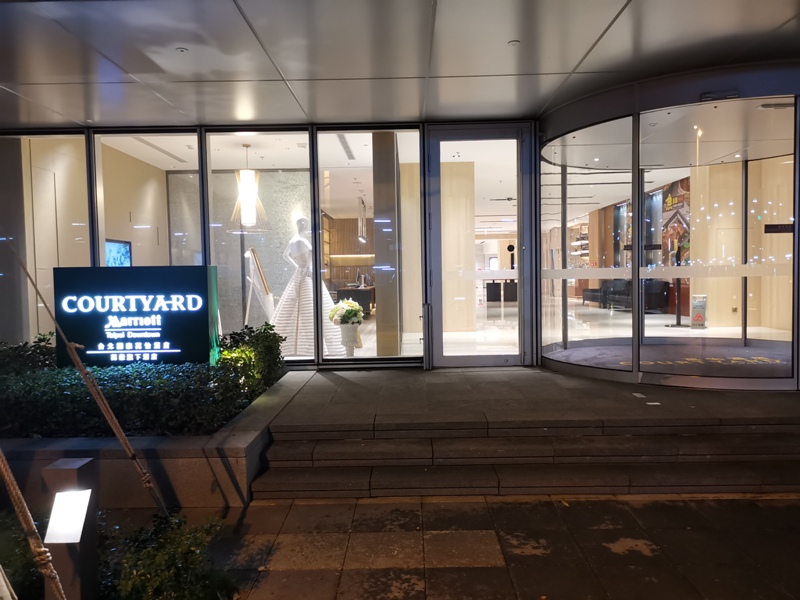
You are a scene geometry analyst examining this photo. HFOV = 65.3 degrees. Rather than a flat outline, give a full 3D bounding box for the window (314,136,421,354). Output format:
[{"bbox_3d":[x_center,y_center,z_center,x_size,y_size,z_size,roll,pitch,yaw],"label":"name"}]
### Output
[{"bbox_3d":[-0.360,-0.652,7.505,1.260,2.764,0.120,-1,2,0],"label":"window"}]

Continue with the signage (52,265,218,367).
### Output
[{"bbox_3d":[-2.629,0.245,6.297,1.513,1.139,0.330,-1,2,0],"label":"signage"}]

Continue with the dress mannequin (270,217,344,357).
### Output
[{"bbox_3d":[-1.258,-0.187,8.608,1.000,1.880,1.000,0,2,21],"label":"dress mannequin"}]

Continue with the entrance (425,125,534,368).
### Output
[{"bbox_3d":[0.958,-0.644,7.501,1.280,2.916,0.150,-1,2,0],"label":"entrance"}]

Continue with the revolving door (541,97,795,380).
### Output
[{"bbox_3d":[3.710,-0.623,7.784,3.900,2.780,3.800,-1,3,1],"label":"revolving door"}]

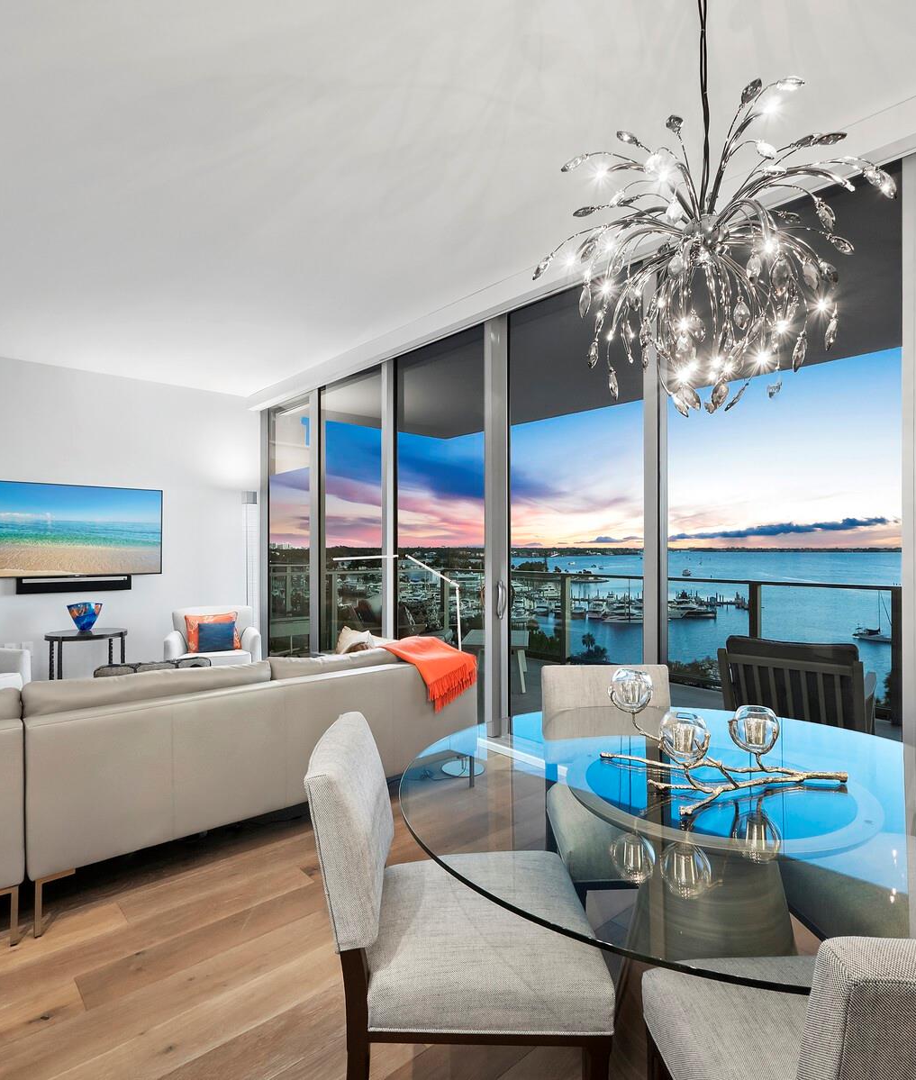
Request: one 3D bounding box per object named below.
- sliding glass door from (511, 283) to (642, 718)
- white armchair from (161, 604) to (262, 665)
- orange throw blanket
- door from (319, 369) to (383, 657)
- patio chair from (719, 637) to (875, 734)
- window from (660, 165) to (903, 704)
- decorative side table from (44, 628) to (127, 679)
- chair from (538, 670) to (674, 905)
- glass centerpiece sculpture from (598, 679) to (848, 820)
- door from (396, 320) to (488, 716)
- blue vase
[{"bbox_3d":[0.707,-0.101,3.691,0.070,2.940,1.083,1,-1,-42],"label":"sliding glass door"},{"bbox_3d":[-2.210,1.036,5.289,0.760,0.780,0.820,0,-1,-22],"label":"white armchair"},{"bbox_3d":[-0.180,0.745,3.302,0.550,0.400,0.340,0,-1,-39],"label":"orange throw blanket"},{"bbox_3d":[-0.997,-0.045,5.308,0.070,2.820,1.123,1,-1,-42],"label":"door"},{"bbox_3d":[2.150,1.030,3.709,0.770,0.810,0.830,0,-1,37],"label":"patio chair"},{"bbox_3d":[1.413,-0.075,2.667,0.070,2.820,1.044,1,-1,-42],"label":"window"},{"bbox_3d":[-3.285,1.108,5.147,0.615,0.571,0.615,1,-1,-42],"label":"decorative side table"},{"bbox_3d":[0.578,0.919,1.970,0.500,0.876,0.620,0,-1,-2],"label":"chair"},{"bbox_3d":[0.661,0.495,1.442,0.630,0.272,0.340,0,-1,18],"label":"glass centerpiece sculpture"},{"bbox_3d":[-0.173,-0.090,4.663,0.070,2.940,1.206,1,-1,-42],"label":"door"},{"bbox_3d":[-3.304,0.683,5.160,0.265,0.265,0.235,1,-1,-42],"label":"blue vase"}]

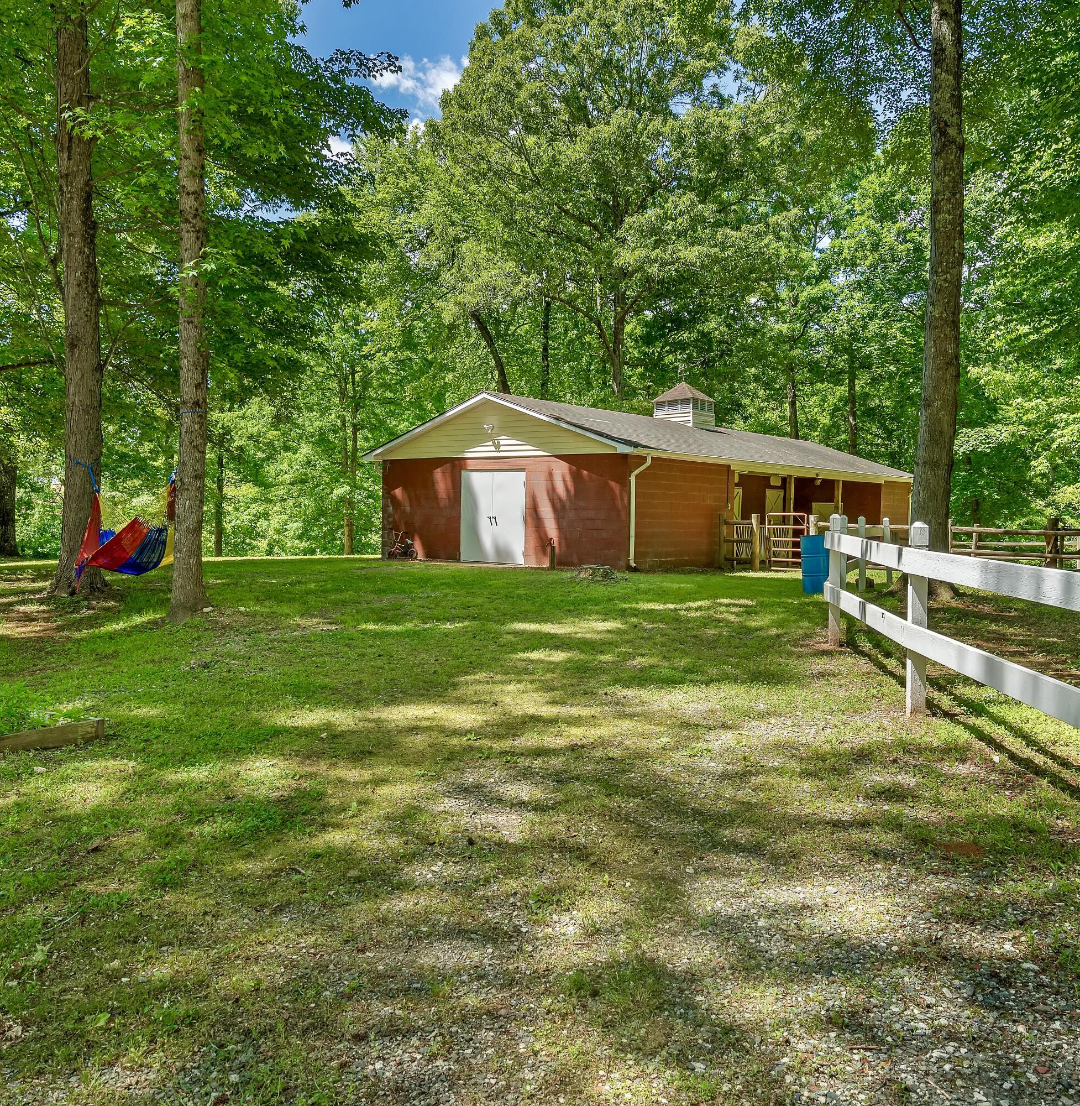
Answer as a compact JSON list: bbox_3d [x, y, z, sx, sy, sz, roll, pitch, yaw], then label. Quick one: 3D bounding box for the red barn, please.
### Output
[{"bbox_3d":[4.110,-2.332,27.964,8.090,4.820,16.900,3,3,40],"label":"red barn"}]

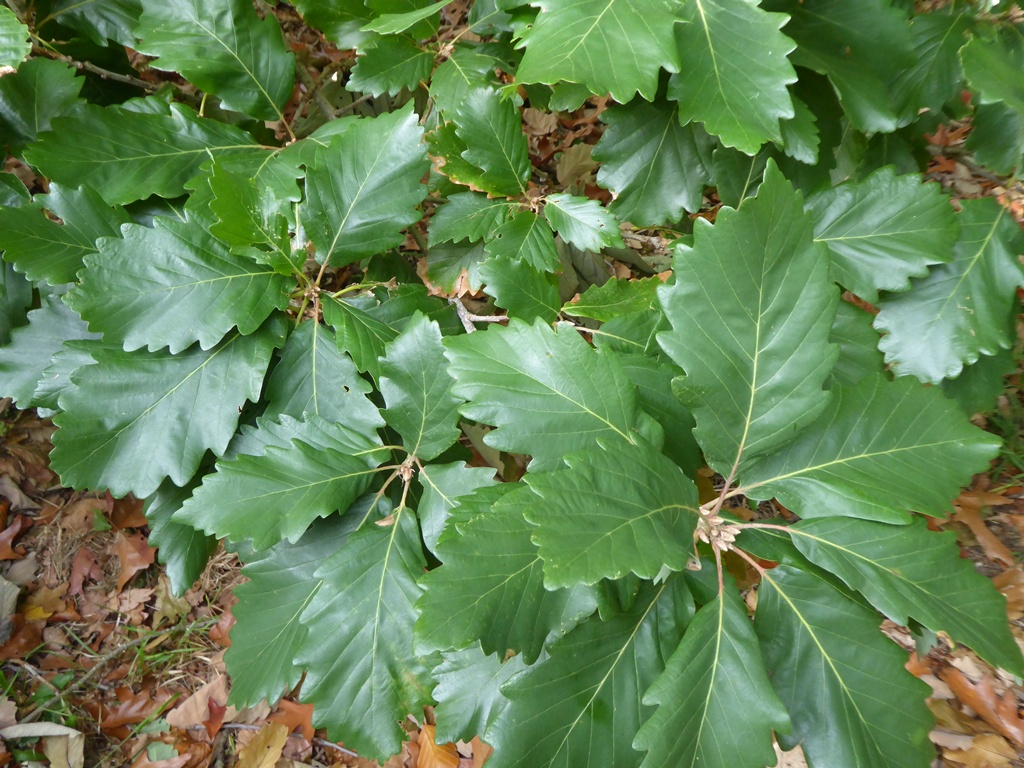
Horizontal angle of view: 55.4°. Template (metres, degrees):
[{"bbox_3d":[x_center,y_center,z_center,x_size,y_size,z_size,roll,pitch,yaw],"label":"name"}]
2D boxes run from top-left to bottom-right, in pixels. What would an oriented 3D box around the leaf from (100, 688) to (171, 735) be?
[{"bbox_3d":[-0.397,0.344,1.031,0.071,0.022,0.050,-15,55,-11],"label":"leaf"}]

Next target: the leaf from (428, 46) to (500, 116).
[{"bbox_3d":[-0.057,-0.345,1.120,0.086,0.025,0.120,-20,62,-11],"label":"leaf"}]

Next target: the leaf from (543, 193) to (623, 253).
[{"bbox_3d":[0.073,-0.167,1.001,0.098,0.022,0.072,34,65,11],"label":"leaf"}]

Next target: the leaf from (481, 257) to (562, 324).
[{"bbox_3d":[0.012,-0.096,0.953,0.098,0.022,0.069,36,69,17],"label":"leaf"}]

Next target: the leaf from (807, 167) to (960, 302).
[{"bbox_3d":[0.366,-0.145,0.970,0.166,0.035,0.135,-3,69,-7],"label":"leaf"}]

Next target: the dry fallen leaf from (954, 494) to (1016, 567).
[{"bbox_3d":[0.582,0.177,1.201,0.055,0.025,0.107,-20,57,-14],"label":"dry fallen leaf"}]

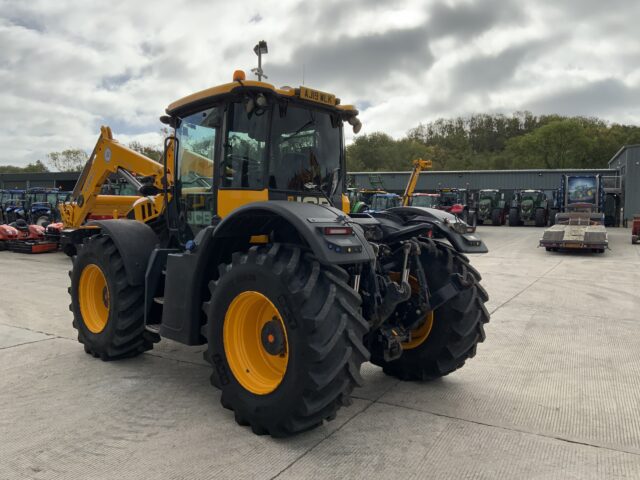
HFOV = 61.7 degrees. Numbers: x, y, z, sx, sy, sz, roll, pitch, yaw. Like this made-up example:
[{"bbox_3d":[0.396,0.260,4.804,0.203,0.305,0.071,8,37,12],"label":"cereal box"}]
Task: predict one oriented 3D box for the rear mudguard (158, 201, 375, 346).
[{"bbox_3d":[-0.598,0.357,4.835,2.456,1.421,0.629,4,5,44],"label":"rear mudguard"}]

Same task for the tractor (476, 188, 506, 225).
[{"bbox_3d":[14.925,-2.801,47.399,2.600,3.050,4.900,2,4,26],"label":"tractor"}]

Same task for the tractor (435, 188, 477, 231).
[{"bbox_3d":[10.910,-2.530,43.399,2.600,3.050,4.800,1,4,12],"label":"tractor"}]

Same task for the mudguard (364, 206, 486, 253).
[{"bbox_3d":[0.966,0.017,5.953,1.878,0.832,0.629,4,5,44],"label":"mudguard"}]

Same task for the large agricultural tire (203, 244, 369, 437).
[{"bbox_3d":[-0.335,0.824,4.567,1.539,1.539,0.599,4,5,44],"label":"large agricultural tire"}]

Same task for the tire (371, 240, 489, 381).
[{"bbox_3d":[1.042,0.730,5.968,1.539,1.539,0.599,4,5,44],"label":"tire"}]

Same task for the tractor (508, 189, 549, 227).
[{"bbox_3d":[17.776,-2.670,45.399,2.650,3.050,5.000,2,4,27],"label":"tractor"}]

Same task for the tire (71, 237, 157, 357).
[{"bbox_3d":[-2.586,0.707,6.715,1.493,1.493,0.542,4,5,44],"label":"tire"}]

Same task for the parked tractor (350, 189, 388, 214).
[{"bbox_3d":[3.719,-2.398,41.900,2.500,3.000,4.600,2,4,23],"label":"parked tractor"}]

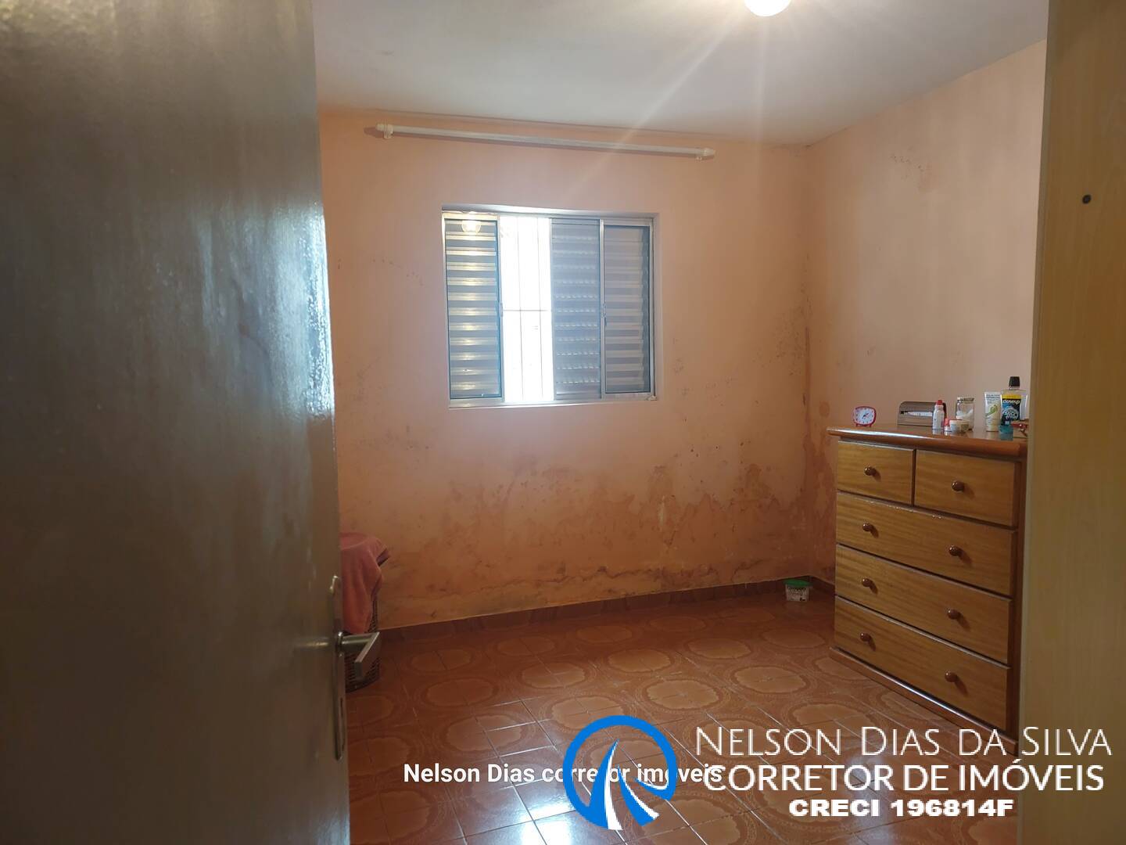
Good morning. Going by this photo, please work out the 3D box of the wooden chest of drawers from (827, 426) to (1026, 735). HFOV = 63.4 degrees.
[{"bbox_3d":[1.570,0.562,3.629,0.470,1.038,1.059,-3,5,-20],"label":"wooden chest of drawers"}]

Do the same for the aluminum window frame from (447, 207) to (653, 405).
[{"bbox_3d":[-0.036,-0.585,4.703,1.152,0.987,0.100,-3,4,-21],"label":"aluminum window frame"}]

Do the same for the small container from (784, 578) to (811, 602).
[{"bbox_3d":[1.307,0.926,5.078,0.135,0.100,0.135,0,4,14],"label":"small container"}]

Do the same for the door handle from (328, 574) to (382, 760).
[{"bbox_3d":[-0.244,0.298,1.057,0.060,0.225,0.130,-1,4,1],"label":"door handle"}]

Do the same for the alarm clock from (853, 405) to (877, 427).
[{"bbox_3d":[1.357,-0.028,4.100,0.092,0.094,0.045,2,5,36],"label":"alarm clock"}]

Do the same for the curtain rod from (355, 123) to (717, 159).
[{"bbox_3d":[-0.033,-1.398,4.559,1.795,0.050,0.080,-3,4,-21],"label":"curtain rod"}]

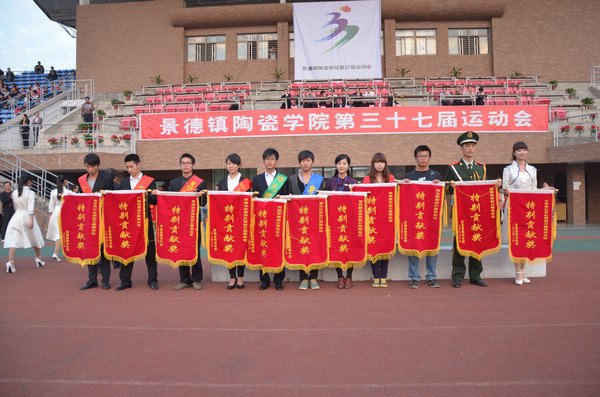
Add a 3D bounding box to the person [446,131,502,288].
[{"bbox_3d":[2.111,0.136,5.430,0.700,1.893,0.460,-1,-3,0],"label":"person"}]

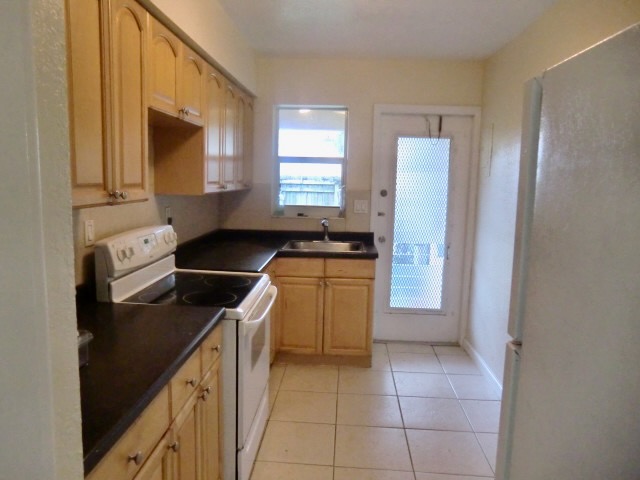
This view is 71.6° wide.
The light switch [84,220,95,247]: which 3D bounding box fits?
[{"bbox_3d":[-1.044,-0.027,2.026,0.015,0.117,0.076,2,8,4],"label":"light switch"}]

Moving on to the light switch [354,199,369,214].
[{"bbox_3d":[0.367,-0.292,3.900,0.123,0.123,0.015,2,8,4],"label":"light switch"}]

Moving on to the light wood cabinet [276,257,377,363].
[{"bbox_3d":[0.051,0.529,3.731,0.757,0.883,0.618,2,8,4],"label":"light wood cabinet"}]

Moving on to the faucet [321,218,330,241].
[{"bbox_3d":[0.042,-0.075,3.804,0.091,0.212,0.192,3,8,10],"label":"faucet"}]

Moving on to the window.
[{"bbox_3d":[-0.084,-0.681,3.925,0.627,0.952,0.101,2,8,4],"label":"window"}]

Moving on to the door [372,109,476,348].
[{"bbox_3d":[0.878,-0.092,3.927,0.864,2.100,0.091,2,8,4],"label":"door"}]

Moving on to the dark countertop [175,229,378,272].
[{"bbox_3d":[-0.272,0.071,3.302,1.403,0.132,1.382,2,8,4],"label":"dark countertop"}]

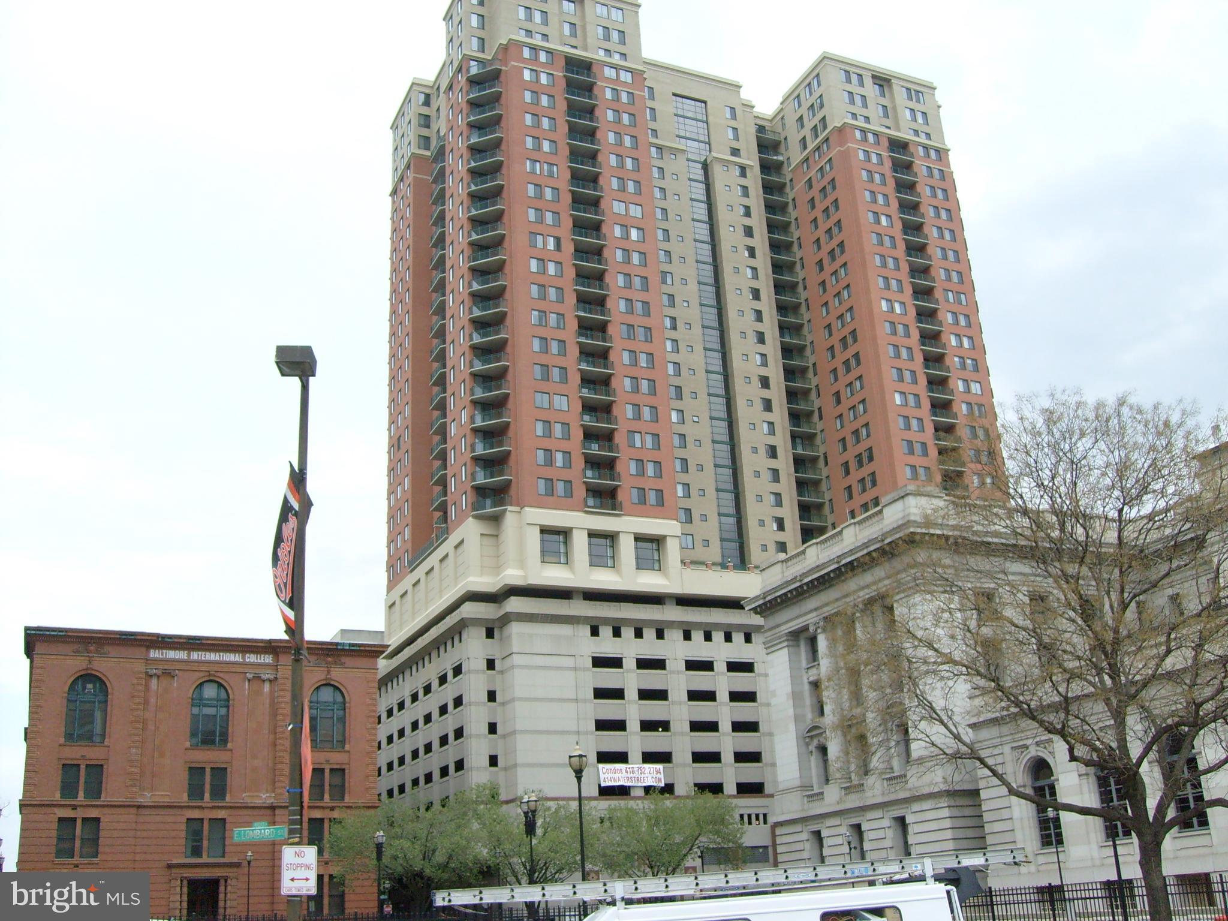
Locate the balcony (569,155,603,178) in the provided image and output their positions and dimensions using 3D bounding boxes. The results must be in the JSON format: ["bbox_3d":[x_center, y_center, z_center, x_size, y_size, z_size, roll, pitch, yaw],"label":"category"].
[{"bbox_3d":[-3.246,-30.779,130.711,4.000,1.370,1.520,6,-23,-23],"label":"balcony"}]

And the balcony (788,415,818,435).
[{"bbox_3d":[22.018,-3.738,147.289,4.090,1.296,1.670,6,-22,-25],"label":"balcony"}]

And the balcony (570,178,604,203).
[{"bbox_3d":[-3.143,-27.655,128.239,3.905,1.282,1.642,6,-23,-24],"label":"balcony"}]

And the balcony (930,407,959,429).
[{"bbox_3d":[36.291,-4.611,138.268,3.905,1.282,1.642,6,-23,-24],"label":"balcony"}]

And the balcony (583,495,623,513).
[{"bbox_3d":[-1.275,4.631,115.919,3.905,1.282,1.642,6,-23,-24],"label":"balcony"}]

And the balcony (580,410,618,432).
[{"bbox_3d":[-1.704,-3.484,118.999,3.905,1.282,1.642,6,-23,-24],"label":"balcony"}]

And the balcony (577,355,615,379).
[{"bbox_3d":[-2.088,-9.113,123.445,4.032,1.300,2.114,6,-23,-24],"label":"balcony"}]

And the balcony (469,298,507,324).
[{"bbox_3d":[-12.178,-14.720,123.647,4.277,1.300,2.507,-10,-22,18],"label":"balcony"}]

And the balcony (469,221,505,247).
[{"bbox_3d":[-12.627,-22.918,126.758,4.277,1.300,2.507,-10,-22,18],"label":"balcony"}]

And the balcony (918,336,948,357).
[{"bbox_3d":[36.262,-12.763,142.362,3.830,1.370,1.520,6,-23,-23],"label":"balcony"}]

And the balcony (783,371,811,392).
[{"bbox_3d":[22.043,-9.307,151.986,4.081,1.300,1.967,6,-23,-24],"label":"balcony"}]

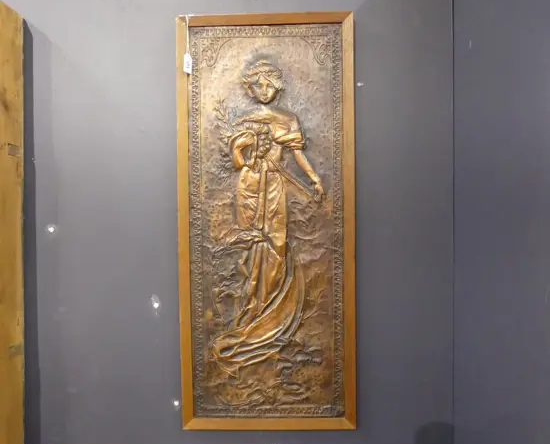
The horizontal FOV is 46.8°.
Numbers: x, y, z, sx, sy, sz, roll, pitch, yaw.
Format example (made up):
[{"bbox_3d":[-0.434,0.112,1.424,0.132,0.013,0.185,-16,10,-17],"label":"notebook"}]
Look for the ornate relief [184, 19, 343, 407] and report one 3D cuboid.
[{"bbox_3d":[-0.018,0.003,1.465,0.350,0.903,0.028,-1,2,2],"label":"ornate relief"}]

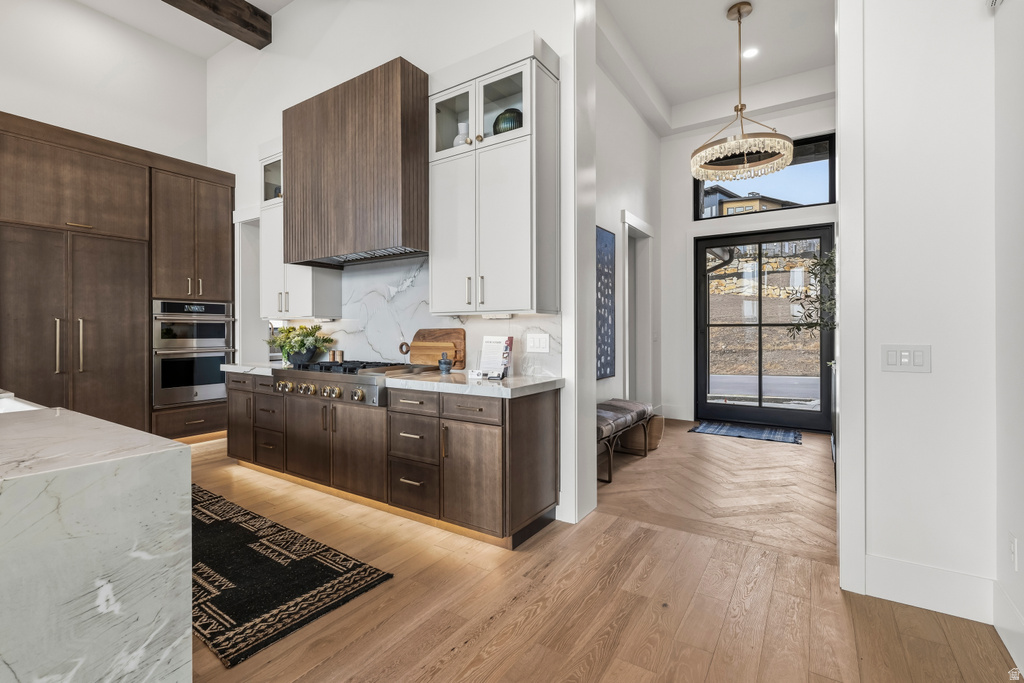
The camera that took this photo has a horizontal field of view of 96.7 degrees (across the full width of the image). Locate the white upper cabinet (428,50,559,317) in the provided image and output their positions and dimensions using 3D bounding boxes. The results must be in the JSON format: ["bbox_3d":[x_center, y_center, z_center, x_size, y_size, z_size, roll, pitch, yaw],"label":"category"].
[{"bbox_3d":[-0.127,-0.922,2.995,0.813,1.492,0.343,1,2,33],"label":"white upper cabinet"}]

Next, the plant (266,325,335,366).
[{"bbox_3d":[-1.909,0.035,4.073,0.470,0.365,0.390,1,2,33],"label":"plant"}]

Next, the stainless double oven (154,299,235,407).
[{"bbox_3d":[-3.576,0.124,5.006,0.600,1.093,0.755,1,2,33],"label":"stainless double oven"}]

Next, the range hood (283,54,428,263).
[{"bbox_3d":[-1.116,-1.227,3.509,1.338,1.207,0.552,1,2,33],"label":"range hood"}]

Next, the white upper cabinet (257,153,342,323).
[{"bbox_3d":[-1.964,-0.950,4.200,0.790,1.482,0.333,1,2,33],"label":"white upper cabinet"}]

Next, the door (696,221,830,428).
[{"bbox_3d":[3.134,-0.155,5.768,1.528,2.470,0.110,1,2,33],"label":"door"}]

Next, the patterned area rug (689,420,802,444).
[{"bbox_3d":[2.802,1.083,5.460,1.145,0.011,0.700,1,2,33],"label":"patterned area rug"}]

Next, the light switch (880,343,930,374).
[{"bbox_3d":[1.732,0.076,2.001,0.167,0.119,0.015,1,2,33],"label":"light switch"}]

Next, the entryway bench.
[{"bbox_3d":[0.869,0.883,4.077,0.415,0.485,1.500,1,2,33],"label":"entryway bench"}]

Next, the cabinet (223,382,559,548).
[{"bbox_3d":[-1.125,0.713,3.522,3.020,0.860,0.618,1,2,33],"label":"cabinet"}]

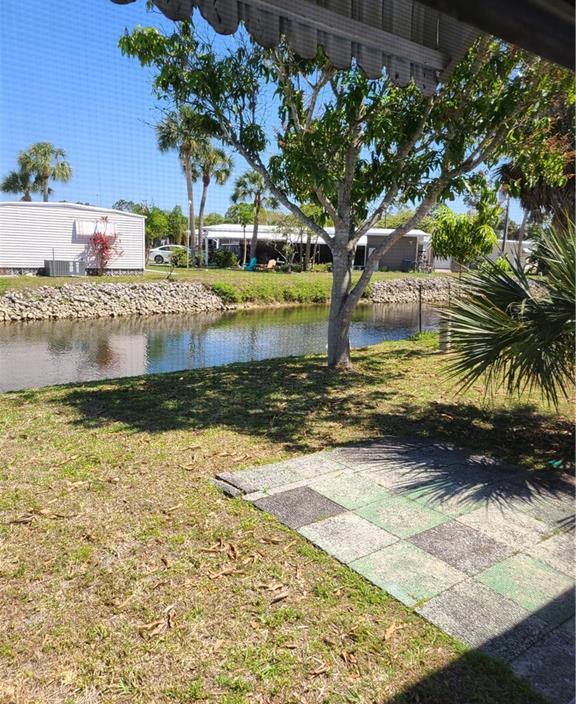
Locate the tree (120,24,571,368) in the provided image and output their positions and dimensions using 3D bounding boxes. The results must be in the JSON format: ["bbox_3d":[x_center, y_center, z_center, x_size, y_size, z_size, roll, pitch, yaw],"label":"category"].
[{"bbox_3d":[1.117,-2.977,10.097,8.000,6.700,7.000,3,11,5],"label":"tree"}]

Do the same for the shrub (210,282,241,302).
[{"bbox_3d":[-3.196,-3.043,29.500,1.400,1.050,1.200,1,11,-6],"label":"shrub"}]

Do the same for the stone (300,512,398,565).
[{"bbox_3d":[0.486,1.475,4.579,0.593,0.050,0.592,-6,14,-39],"label":"stone"}]

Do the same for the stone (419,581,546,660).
[{"bbox_3d":[1.239,1.695,3.637,0.569,0.050,0.604,-6,14,-39],"label":"stone"}]

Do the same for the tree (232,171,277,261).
[{"bbox_3d":[-2.410,-9.338,40.894,3.119,6.780,3.119,3,11,0],"label":"tree"}]

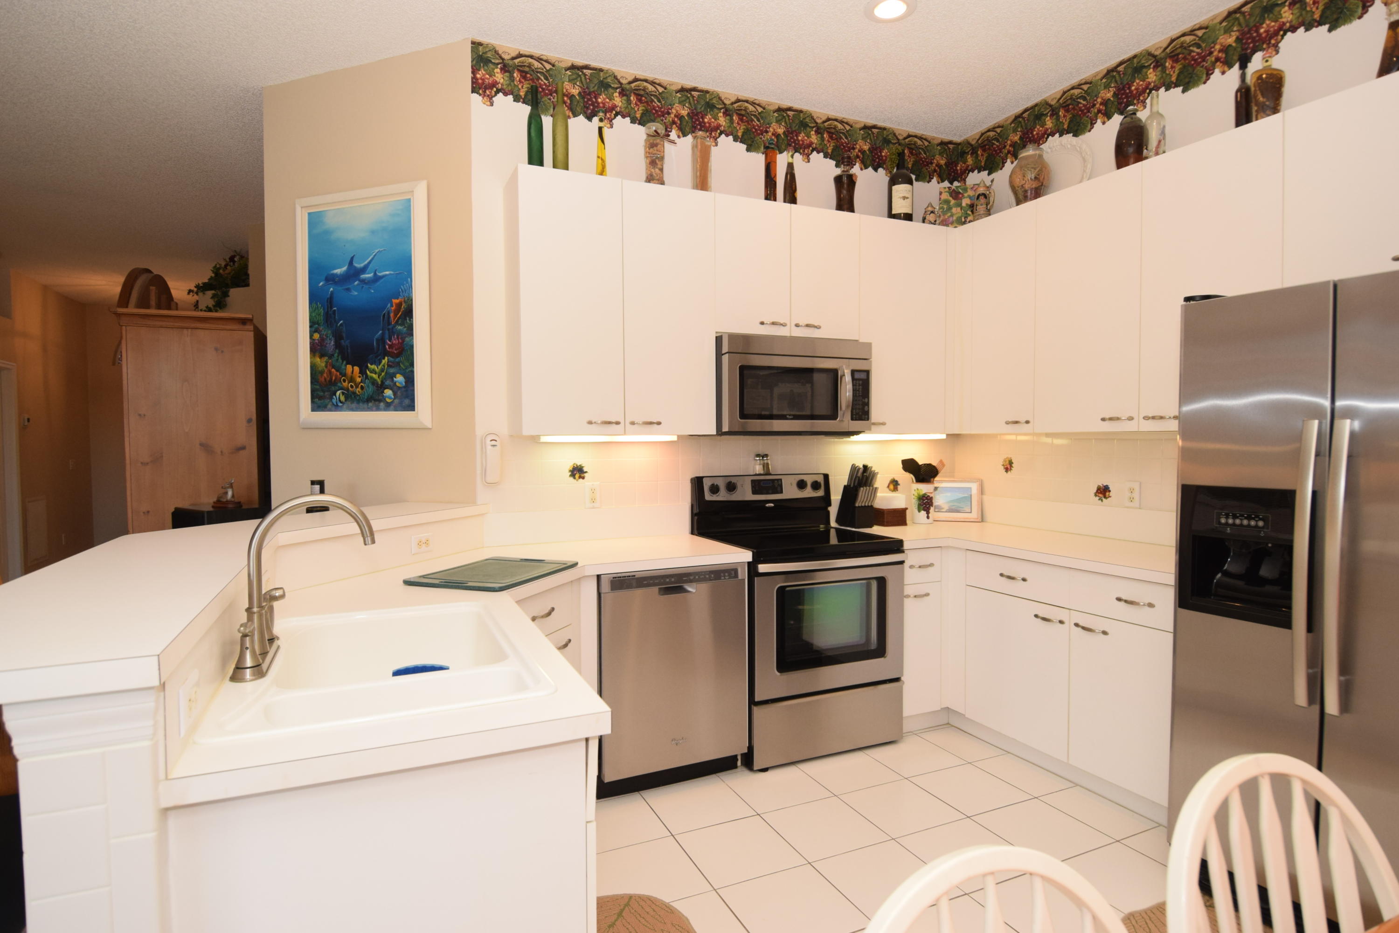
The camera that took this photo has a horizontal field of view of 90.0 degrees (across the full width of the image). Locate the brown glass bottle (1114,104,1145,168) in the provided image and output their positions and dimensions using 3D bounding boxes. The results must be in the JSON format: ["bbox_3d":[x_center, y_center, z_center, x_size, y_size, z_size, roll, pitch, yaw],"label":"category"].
[{"bbox_3d":[1.761,-1.324,2.850,0.115,0.284,0.115,-1,2,-24],"label":"brown glass bottle"}]

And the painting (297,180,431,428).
[{"bbox_3d":[-1.500,-0.692,3.112,0.742,1.045,0.035,0,2,20],"label":"painting"}]

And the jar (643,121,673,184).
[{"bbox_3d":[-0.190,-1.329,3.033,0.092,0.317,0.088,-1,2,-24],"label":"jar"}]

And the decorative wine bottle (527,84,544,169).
[{"bbox_3d":[-0.656,-1.343,2.804,0.063,0.360,0.063,-1,2,-24],"label":"decorative wine bottle"}]

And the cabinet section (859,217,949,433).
[{"bbox_3d":[0.951,-0.685,3.608,0.541,1.046,0.312,-1,2,-24],"label":"cabinet section"}]

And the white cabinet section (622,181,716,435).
[{"bbox_3d":[-0.183,-0.663,3.104,0.417,1.046,0.312,-1,2,-24],"label":"white cabinet section"}]

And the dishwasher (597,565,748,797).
[{"bbox_3d":[-0.206,0.816,2.960,0.600,0.877,0.600,-1,2,-24],"label":"dishwasher"}]

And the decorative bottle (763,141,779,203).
[{"bbox_3d":[0.334,-1.352,3.269,0.061,0.340,0.061,-1,2,-24],"label":"decorative bottle"}]

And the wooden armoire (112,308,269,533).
[{"bbox_3d":[-3.020,0.186,4.356,0.625,2.075,1.150,-1,2,-24],"label":"wooden armoire"}]

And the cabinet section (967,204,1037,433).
[{"bbox_3d":[1.578,-0.682,3.394,0.307,1.046,0.385,-1,2,-24],"label":"cabinet section"}]

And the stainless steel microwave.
[{"bbox_3d":[0.373,-0.364,3.274,0.760,0.432,0.420,-1,2,-24],"label":"stainless steel microwave"}]

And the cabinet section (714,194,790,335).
[{"bbox_3d":[0.180,-0.894,3.259,0.380,0.598,0.312,-1,2,-24],"label":"cabinet section"}]

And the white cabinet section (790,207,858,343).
[{"bbox_3d":[0.529,-0.901,3.414,0.382,0.598,0.312,-1,2,-24],"label":"white cabinet section"}]

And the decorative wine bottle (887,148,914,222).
[{"bbox_3d":[1.030,-1.411,3.572,0.128,0.413,0.128,-1,2,-24],"label":"decorative wine bottle"}]

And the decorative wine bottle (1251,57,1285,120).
[{"bbox_3d":[1.960,-1.292,2.408,0.096,0.253,0.070,2,3,44],"label":"decorative wine bottle"}]

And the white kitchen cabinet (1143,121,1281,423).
[{"bbox_3d":[1.950,-0.650,2.565,0.313,1.034,0.469,-1,2,-24],"label":"white kitchen cabinet"}]

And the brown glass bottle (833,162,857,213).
[{"bbox_3d":[0.716,-1.357,3.433,0.107,0.321,0.107,0,2,0],"label":"brown glass bottle"}]

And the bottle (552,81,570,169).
[{"bbox_3d":[-0.565,-1.363,2.844,0.066,0.394,0.066,-1,2,-24],"label":"bottle"}]

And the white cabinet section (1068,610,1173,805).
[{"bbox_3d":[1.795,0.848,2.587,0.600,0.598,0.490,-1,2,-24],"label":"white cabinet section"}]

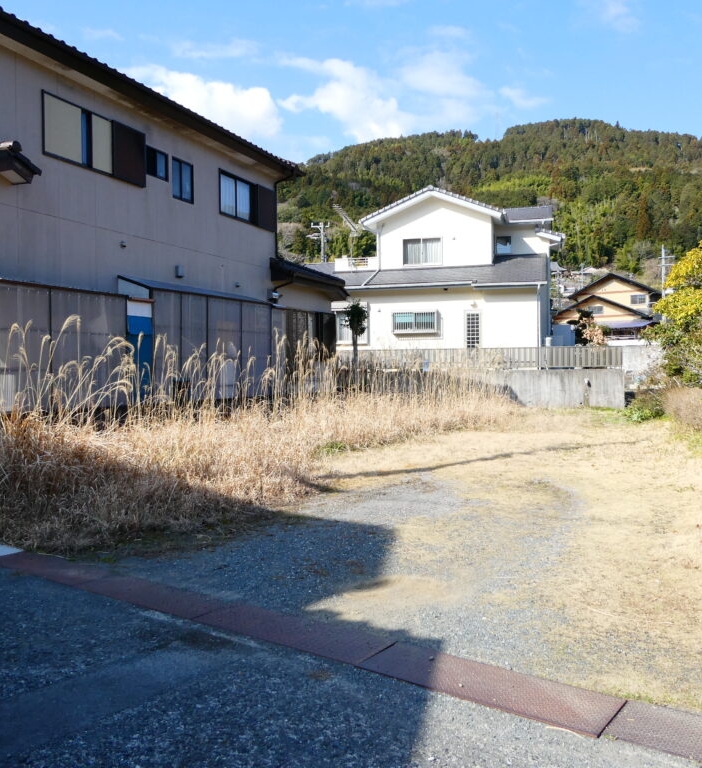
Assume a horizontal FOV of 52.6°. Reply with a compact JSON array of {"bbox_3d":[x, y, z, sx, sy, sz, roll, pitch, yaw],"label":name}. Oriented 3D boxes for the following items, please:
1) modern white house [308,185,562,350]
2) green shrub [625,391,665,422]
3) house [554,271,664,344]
[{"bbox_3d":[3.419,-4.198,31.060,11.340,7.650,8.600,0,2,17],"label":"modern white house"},{"bbox_3d":[8.296,0.620,20.000,1.120,0.850,1.100,0,2,20],"label":"green shrub"},{"bbox_3d":[28.150,-7.409,75.057,9.716,8.200,10.000,1,2,38],"label":"house"}]

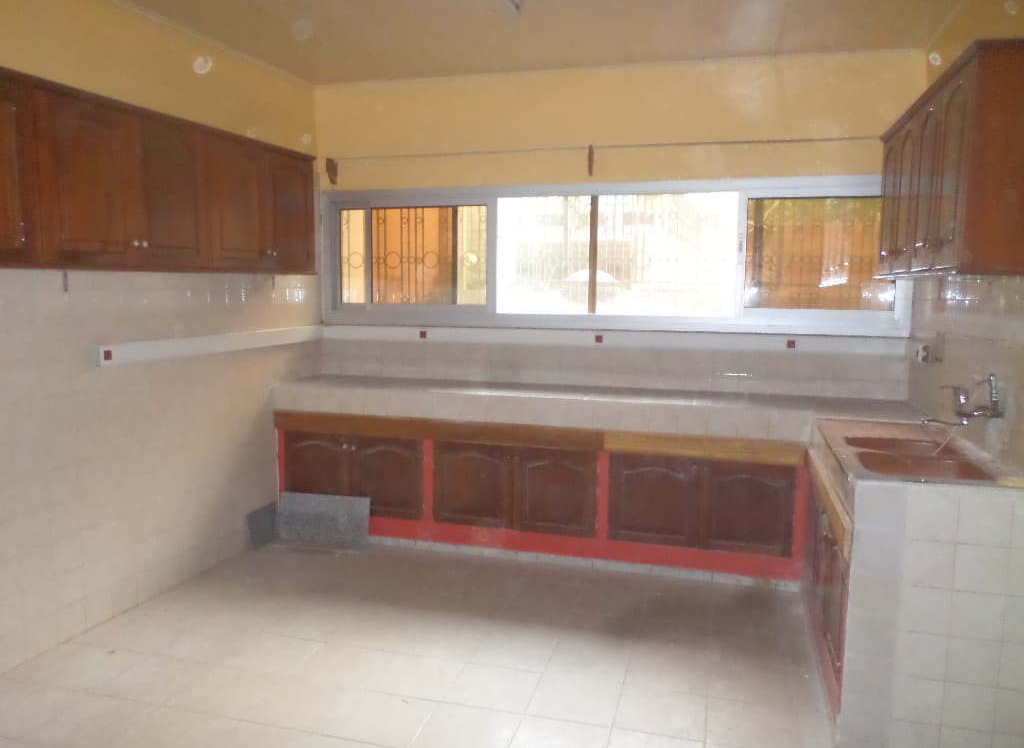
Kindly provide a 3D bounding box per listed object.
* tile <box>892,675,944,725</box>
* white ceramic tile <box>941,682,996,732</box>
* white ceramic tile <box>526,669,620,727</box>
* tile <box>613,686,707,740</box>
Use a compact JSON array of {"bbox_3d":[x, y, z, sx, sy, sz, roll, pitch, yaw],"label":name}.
[{"bbox_3d":[1.313,1.052,2.393,0.148,0.152,0.010,2,7,16],"label":"tile"},{"bbox_3d":[1.453,1.058,2.353,0.148,0.152,0.010,2,7,16],"label":"white ceramic tile"},{"bbox_3d":[0.238,1.213,2.754,0.312,0.010,0.309,2,7,16],"label":"white ceramic tile"},{"bbox_3d":[0.551,1.252,2.729,0.310,0.010,0.310,2,7,16],"label":"tile"}]

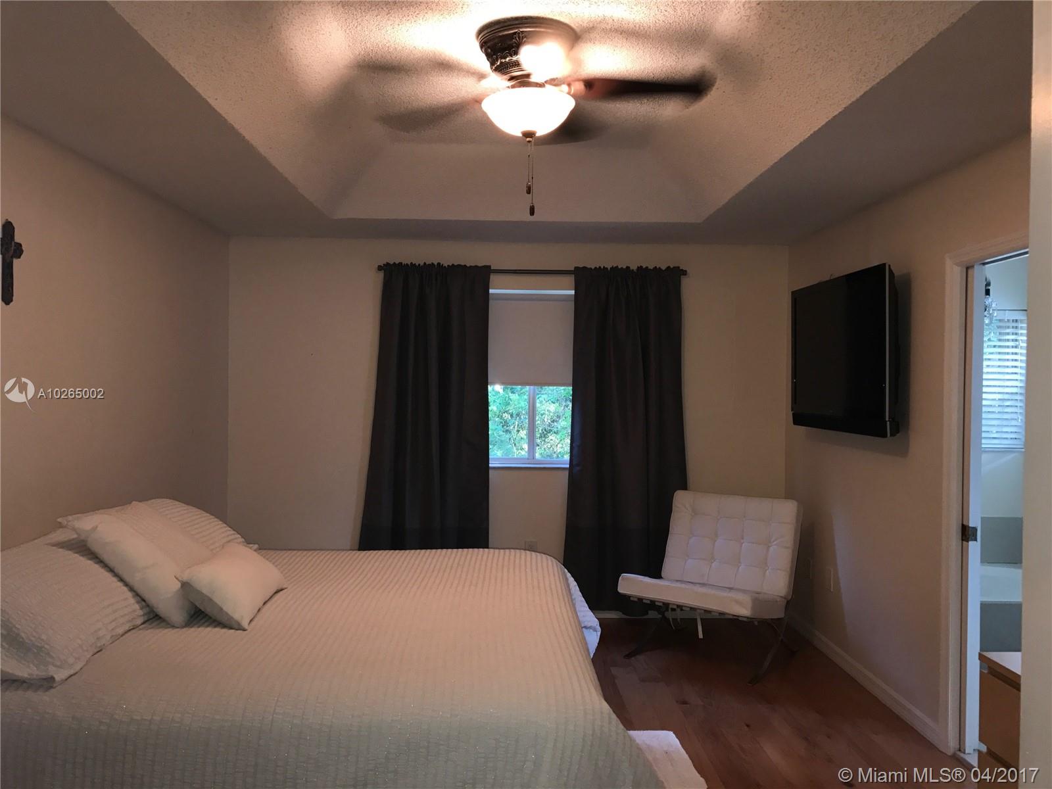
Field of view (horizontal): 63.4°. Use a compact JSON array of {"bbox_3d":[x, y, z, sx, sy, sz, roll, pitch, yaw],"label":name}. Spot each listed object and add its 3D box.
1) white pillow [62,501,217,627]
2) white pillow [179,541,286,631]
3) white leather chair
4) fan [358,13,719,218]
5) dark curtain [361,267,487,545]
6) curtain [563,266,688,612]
[{"bbox_3d":[-1.363,0.607,3.134,0.550,0.190,0.530,41,0,0],"label":"white pillow"},{"bbox_3d":[-1.065,0.693,3.125,0.340,0.140,0.390,37,8,0],"label":"white pillow"},{"bbox_3d":[1.062,1.041,4.838,0.765,0.870,0.800,1,1,35],"label":"white leather chair"},{"bbox_3d":[0.009,-0.980,3.115,1.320,0.643,1.320,1,1,-2],"label":"fan"},{"bbox_3d":[-0.649,0.269,5.393,0.836,2.206,0.130,1,1,-2],"label":"dark curtain"},{"bbox_3d":[0.647,0.298,5.435,0.811,2.223,0.130,1,1,-2],"label":"curtain"}]

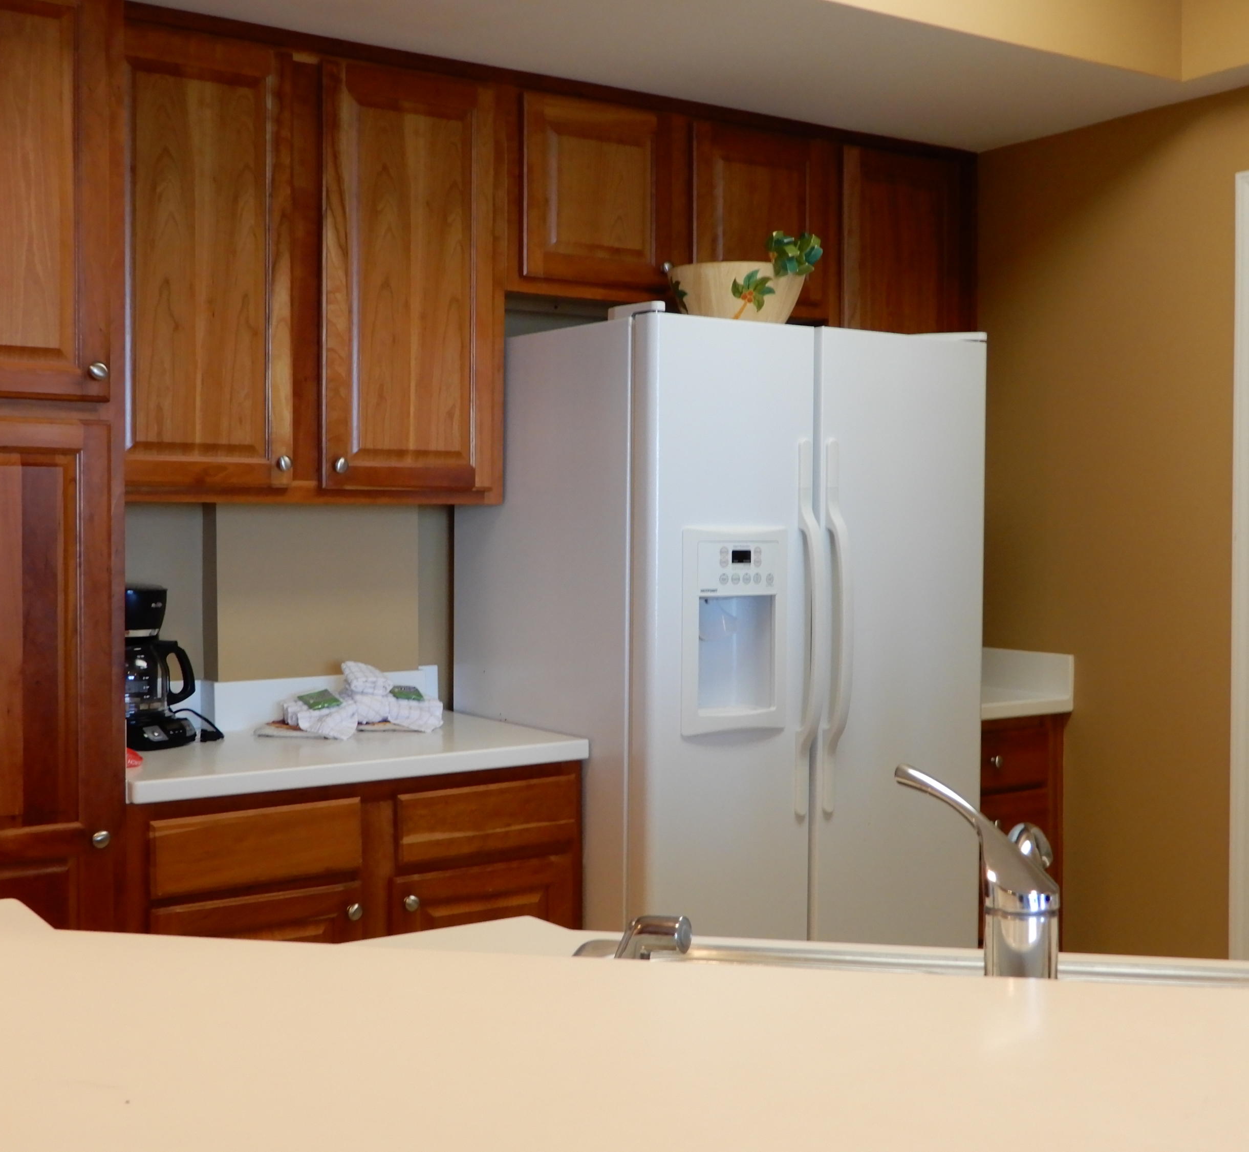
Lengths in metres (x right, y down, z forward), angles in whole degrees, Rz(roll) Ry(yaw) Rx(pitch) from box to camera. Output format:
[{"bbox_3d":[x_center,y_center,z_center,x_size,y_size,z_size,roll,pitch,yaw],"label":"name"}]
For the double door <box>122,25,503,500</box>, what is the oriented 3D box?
[{"bbox_3d":[-0.621,-0.576,3.254,0.890,0.852,0.050,-1,2,-35],"label":"double door"}]

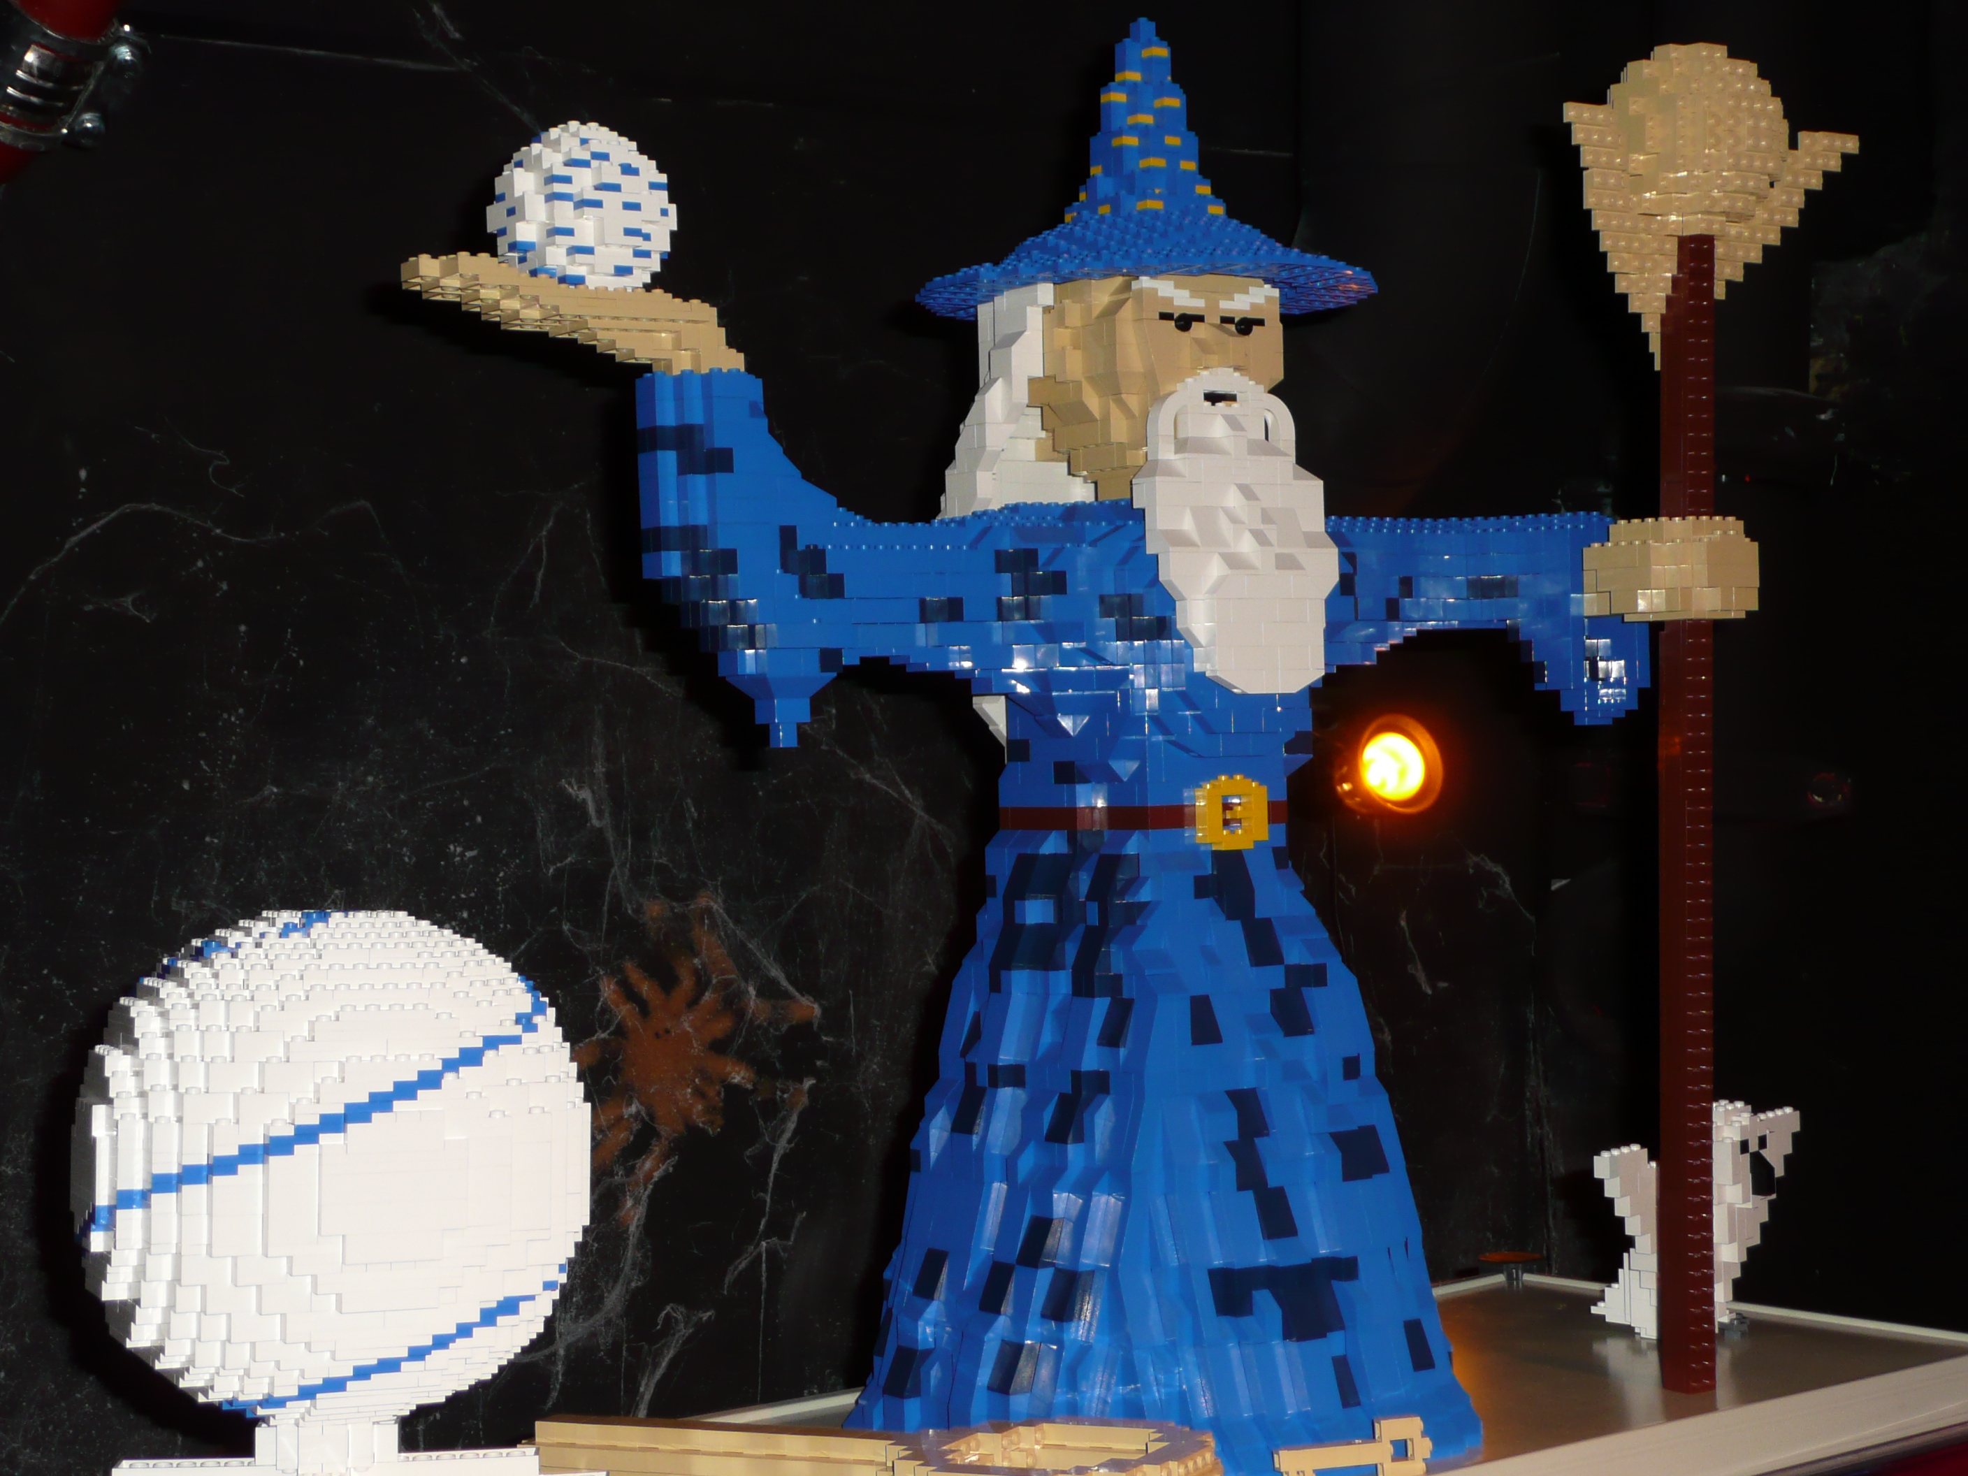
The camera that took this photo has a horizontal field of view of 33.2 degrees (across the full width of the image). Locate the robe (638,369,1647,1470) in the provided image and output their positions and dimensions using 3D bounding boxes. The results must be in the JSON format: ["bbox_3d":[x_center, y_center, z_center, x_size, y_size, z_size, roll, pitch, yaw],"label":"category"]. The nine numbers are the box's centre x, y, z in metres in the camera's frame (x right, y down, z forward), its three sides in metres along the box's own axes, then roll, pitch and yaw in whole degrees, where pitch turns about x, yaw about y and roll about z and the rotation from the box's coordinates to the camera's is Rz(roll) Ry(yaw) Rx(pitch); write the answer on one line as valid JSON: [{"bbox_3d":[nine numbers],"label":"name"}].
[{"bbox_3d":[0.068,0.070,1.372,0.437,0.431,0.260,-2,0,-33],"label":"robe"}]

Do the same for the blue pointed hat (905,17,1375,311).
[{"bbox_3d":[0.069,-0.248,1.400,0.195,0.120,0.195,-1,0,0],"label":"blue pointed hat"}]

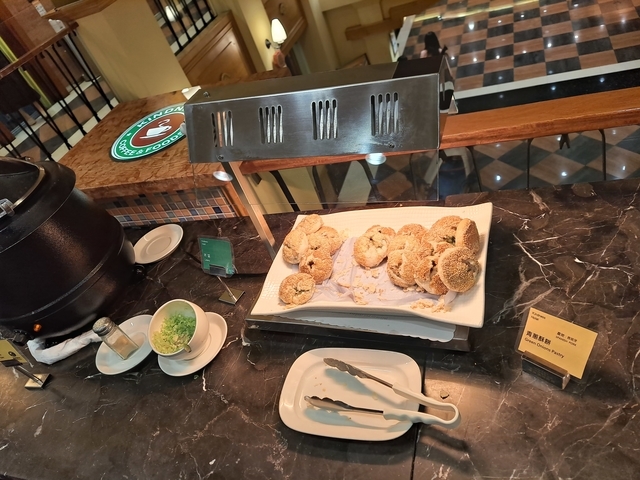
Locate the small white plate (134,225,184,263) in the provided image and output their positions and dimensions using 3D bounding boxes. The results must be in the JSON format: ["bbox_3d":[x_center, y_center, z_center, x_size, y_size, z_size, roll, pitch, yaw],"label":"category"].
[{"bbox_3d":[-0.442,0.018,1.227,0.152,0.021,0.152,-1,45,25],"label":"small white plate"}]

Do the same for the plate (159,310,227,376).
[{"bbox_3d":[-0.257,0.218,0.918,0.152,0.021,0.152,-14,41,12],"label":"plate"}]

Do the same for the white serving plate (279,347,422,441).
[{"bbox_3d":[0.049,0.253,0.731,0.237,0.022,0.154,-4,44,23],"label":"white serving plate"}]

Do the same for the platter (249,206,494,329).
[{"bbox_3d":[0.103,0.052,0.834,0.399,0.045,0.273,-1,45,25],"label":"platter"}]

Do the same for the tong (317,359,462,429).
[{"bbox_3d":[0.096,0.243,0.682,0.242,0.039,0.085,5,48,30],"label":"tong"}]

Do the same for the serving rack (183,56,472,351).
[{"bbox_3d":[0.019,-0.038,0.742,0.426,0.434,0.203,-1,45,25],"label":"serving rack"}]

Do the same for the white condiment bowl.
[{"bbox_3d":[-0.275,0.186,0.882,0.109,0.096,0.103,-14,41,12],"label":"white condiment bowl"}]

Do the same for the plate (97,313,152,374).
[{"bbox_3d":[-0.418,0.235,0.978,0.152,0.021,0.152,-14,41,12],"label":"plate"}]

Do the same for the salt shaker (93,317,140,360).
[{"bbox_3d":[-0.431,0.206,0.939,0.039,0.096,0.039,-42,43,-20],"label":"salt shaker"}]

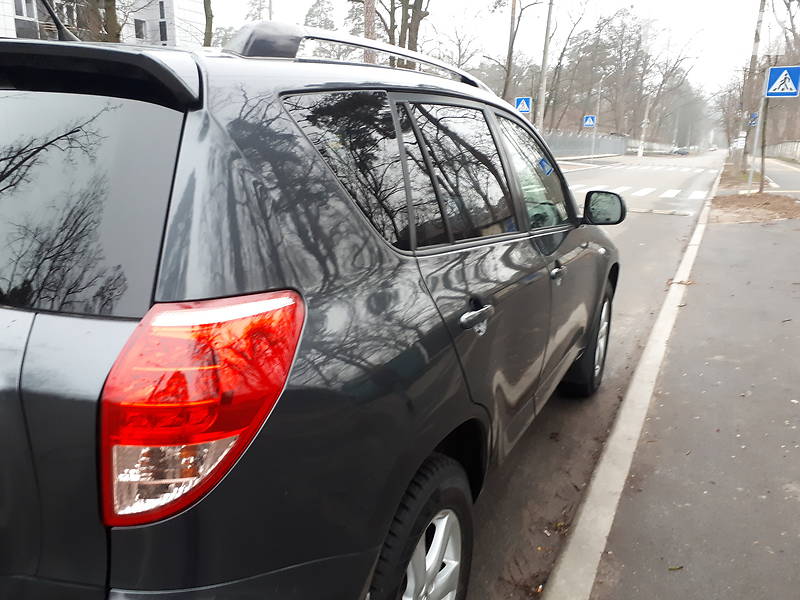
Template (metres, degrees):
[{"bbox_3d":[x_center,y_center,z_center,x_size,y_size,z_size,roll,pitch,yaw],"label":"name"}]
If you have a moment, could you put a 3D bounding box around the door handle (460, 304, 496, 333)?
[{"bbox_3d":[0.208,0.050,1.638,0.050,0.050,0.200,8,15,26],"label":"door handle"}]

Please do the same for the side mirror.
[{"bbox_3d":[0.960,-0.435,2.922,0.205,0.160,0.130,8,15,26],"label":"side mirror"}]

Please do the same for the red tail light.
[{"bbox_3d":[-0.300,0.150,0.971,0.180,0.330,0.300,8,15,26],"label":"red tail light"}]

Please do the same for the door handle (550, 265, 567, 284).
[{"bbox_3d":[0.620,-0.104,2.436,0.050,0.050,0.195,8,15,26],"label":"door handle"}]

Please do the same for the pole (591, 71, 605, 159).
[{"bbox_3d":[17.170,-15.830,54.130,0.240,7.500,0.240,9,15,26],"label":"pole"}]

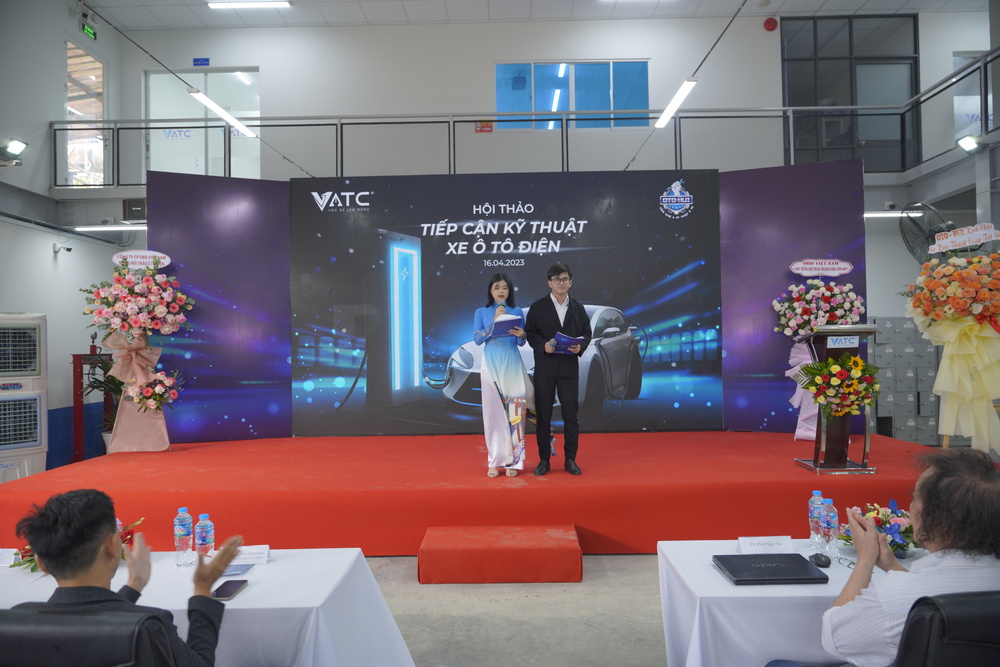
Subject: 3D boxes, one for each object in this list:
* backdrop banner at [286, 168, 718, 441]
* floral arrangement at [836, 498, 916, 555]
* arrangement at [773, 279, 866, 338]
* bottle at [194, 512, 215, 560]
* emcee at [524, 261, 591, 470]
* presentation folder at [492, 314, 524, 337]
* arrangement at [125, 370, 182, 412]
[{"bbox_3d":[0.058,-0.345,7.756,5.000,3.020,0.060,-1,-1,1],"label":"backdrop banner"},{"bbox_3d":[1.459,0.733,2.530,0.360,0.225,0.300,-1,-1,1],"label":"floral arrangement"},{"bbox_3d":[3.259,-0.255,6.800,0.910,0.610,0.480,-1,-1,9],"label":"arrangement"},{"bbox_3d":[-1.085,0.772,2.455,0.065,0.220,0.065,-1,-1,1],"label":"bottle"},{"bbox_3d":[0.480,0.290,5.526,0.555,1.730,0.460,-1,0,0],"label":"emcee"},{"bbox_3d":[0.059,-0.059,5.275,0.225,0.030,0.270,0,-38,4],"label":"presentation folder"},{"bbox_3d":[-3.563,0.596,6.856,0.490,0.400,0.330,-1,0,-9],"label":"arrangement"}]

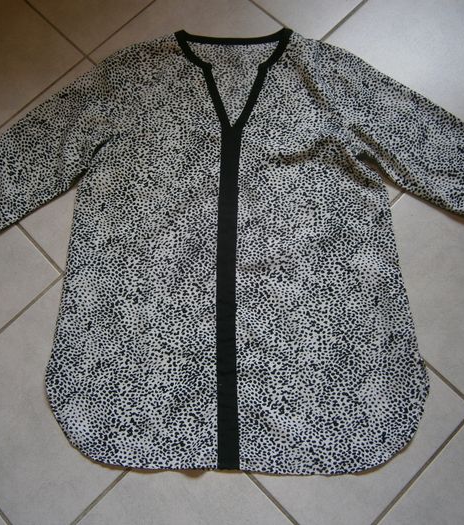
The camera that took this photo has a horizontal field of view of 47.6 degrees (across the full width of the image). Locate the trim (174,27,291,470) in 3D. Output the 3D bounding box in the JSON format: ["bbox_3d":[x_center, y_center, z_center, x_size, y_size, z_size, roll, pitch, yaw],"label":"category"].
[{"bbox_3d":[0.000,-0.076,0.912,0.235,0.020,0.815,0,73,3],"label":"trim"}]

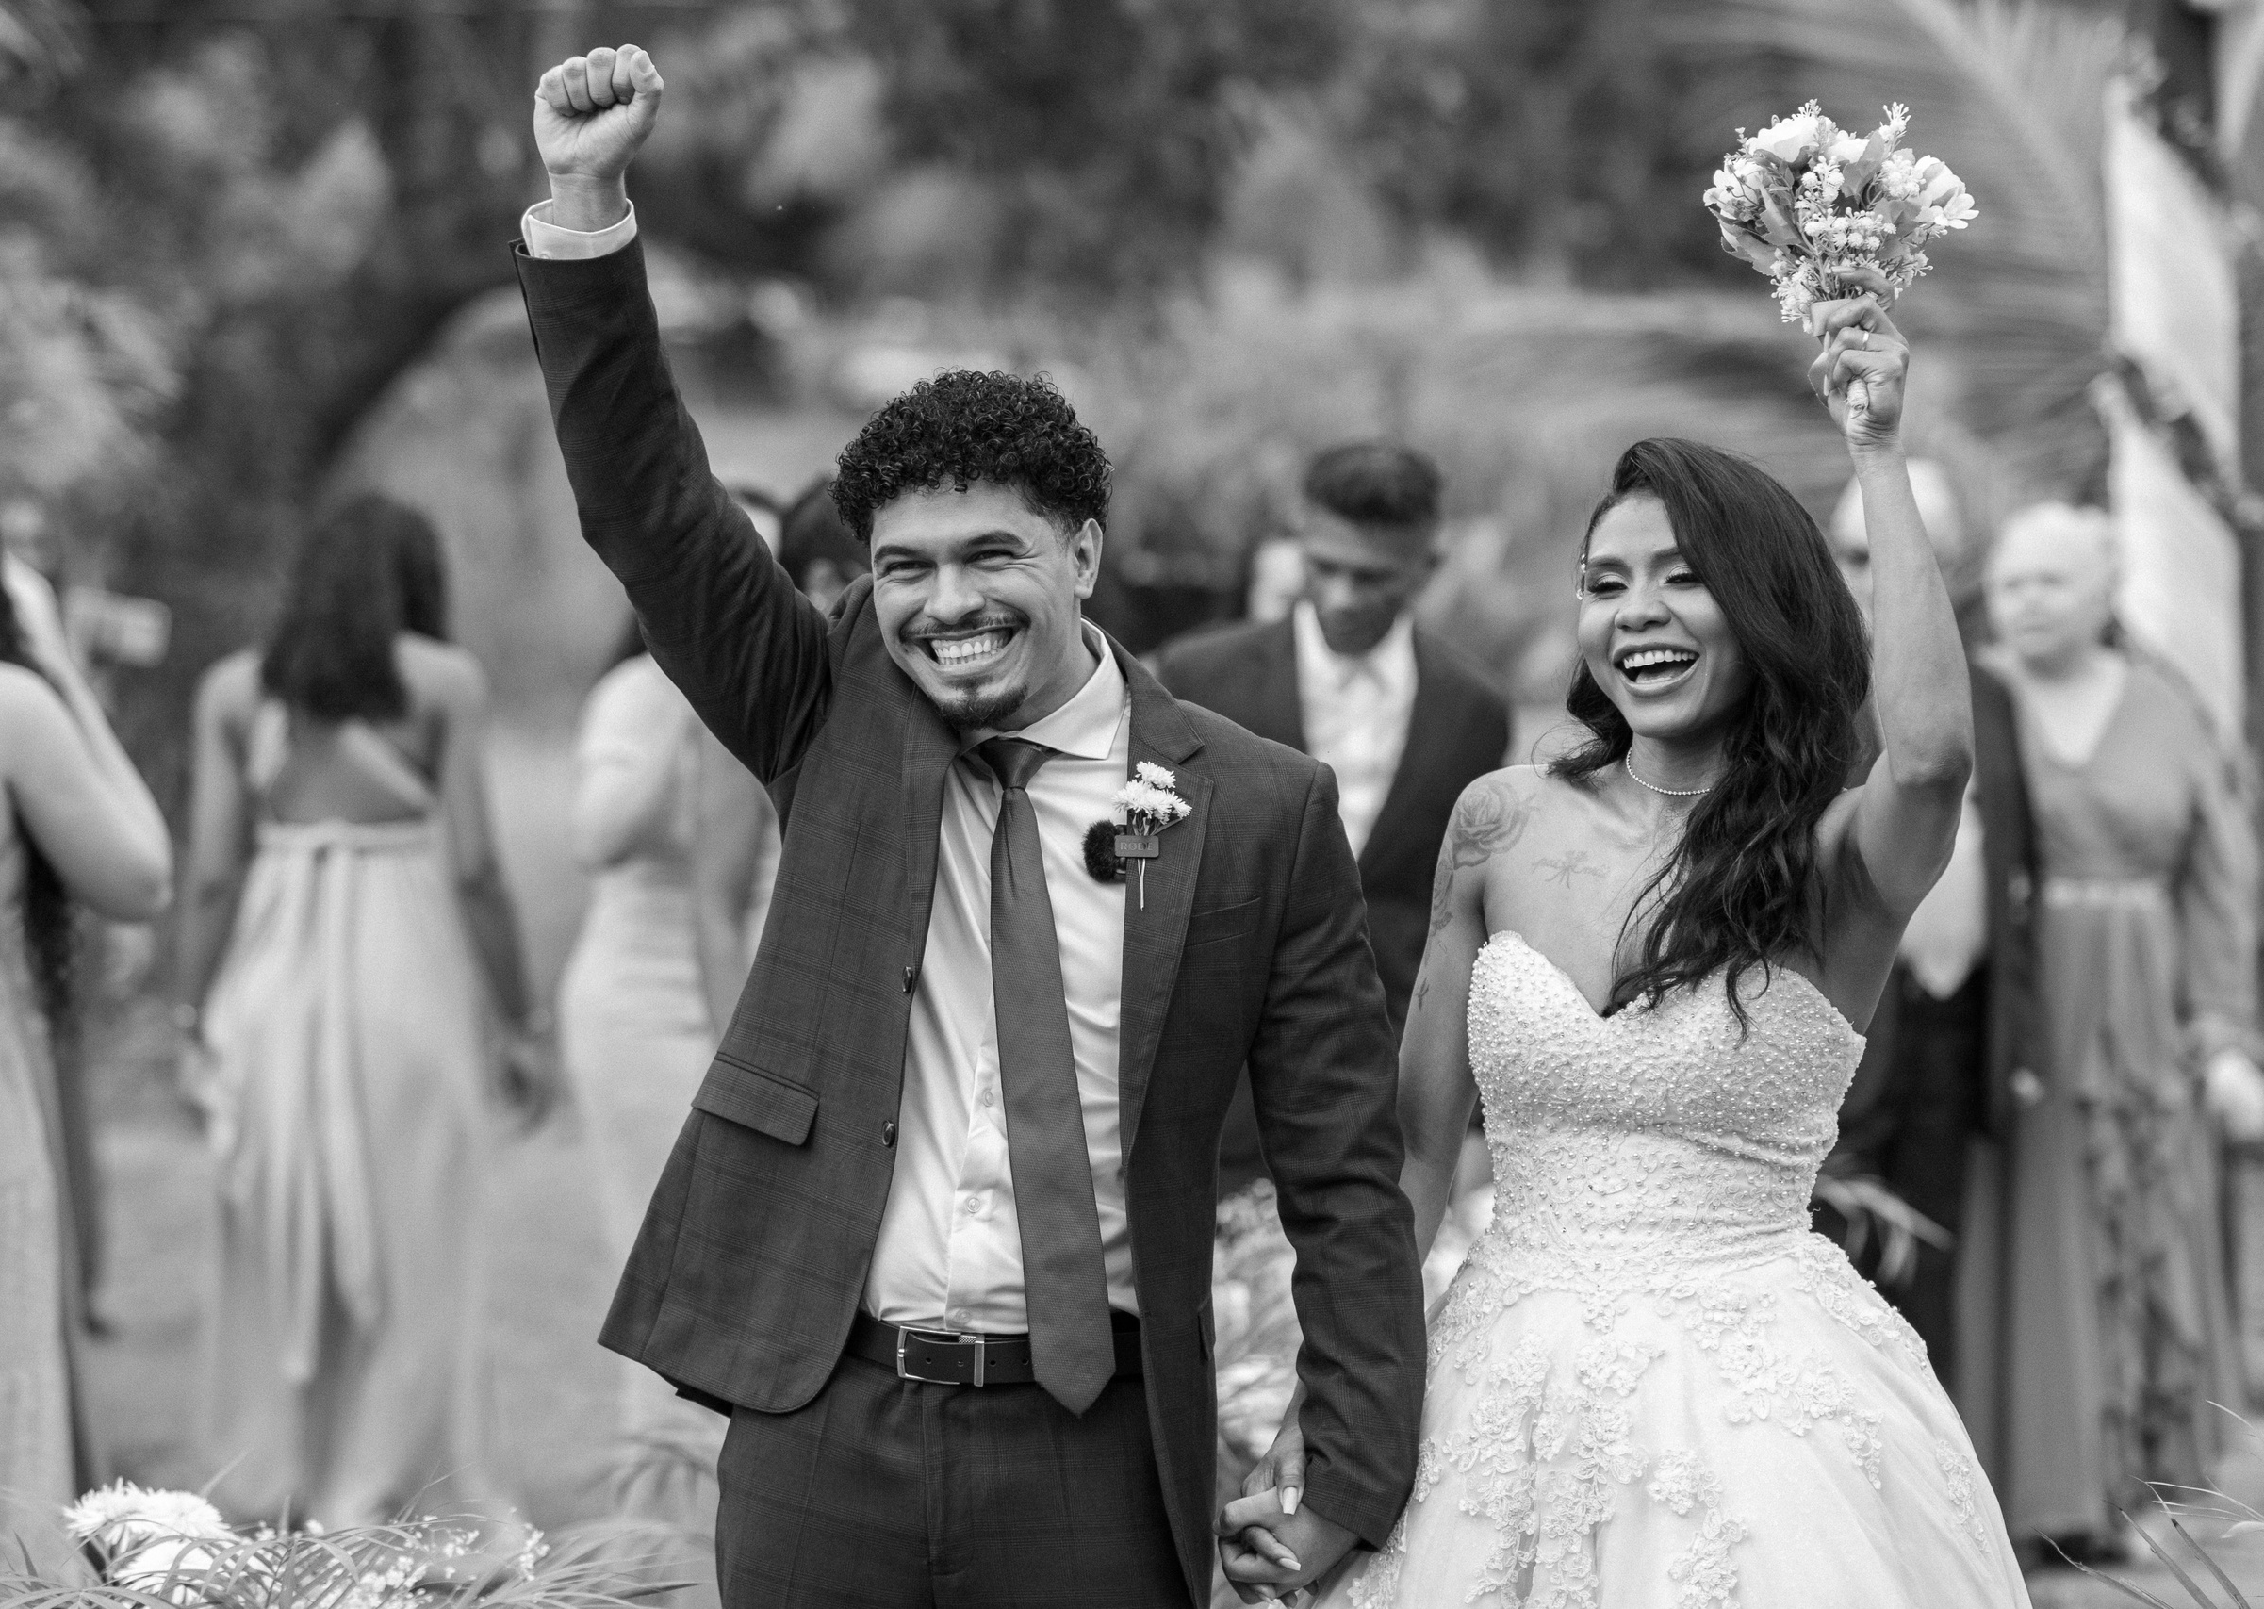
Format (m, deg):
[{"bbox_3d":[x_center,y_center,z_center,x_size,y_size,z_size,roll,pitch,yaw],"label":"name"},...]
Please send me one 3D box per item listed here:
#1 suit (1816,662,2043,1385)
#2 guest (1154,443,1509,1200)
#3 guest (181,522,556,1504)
[{"bbox_3d":[1.193,0.439,13.022,0.520,1.390,0.340,0,2,7],"label":"suit"},{"bbox_3d":[0.272,0.371,11.319,0.540,1.720,0.360,0,2,-2],"label":"guest"},{"bbox_3d":[-1.232,0.329,13.619,0.600,1.650,0.450,0,2,9],"label":"guest"}]

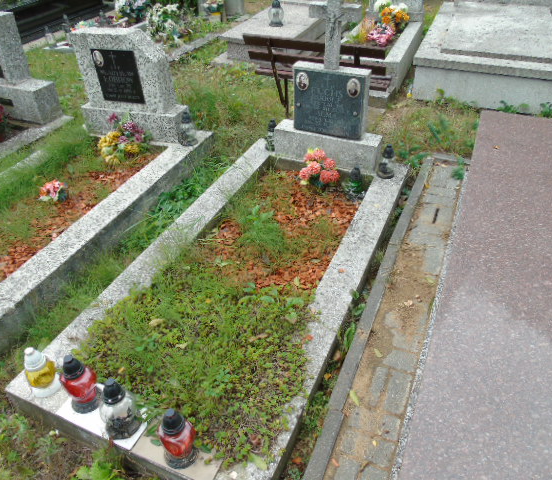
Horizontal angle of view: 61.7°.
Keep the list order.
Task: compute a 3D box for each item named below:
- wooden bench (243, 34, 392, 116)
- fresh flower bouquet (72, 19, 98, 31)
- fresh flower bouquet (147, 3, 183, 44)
[{"bbox_3d":[0.314,-1.144,3.450,1.020,0.740,0.430,13,38,18],"label":"wooden bench"},{"bbox_3d":[-2.360,-2.619,5.701,0.290,0.200,0.250,13,38,18],"label":"fresh flower bouquet"},{"bbox_3d":[-1.362,-2.639,5.621,0.370,0.400,0.340,13,38,18],"label":"fresh flower bouquet"}]

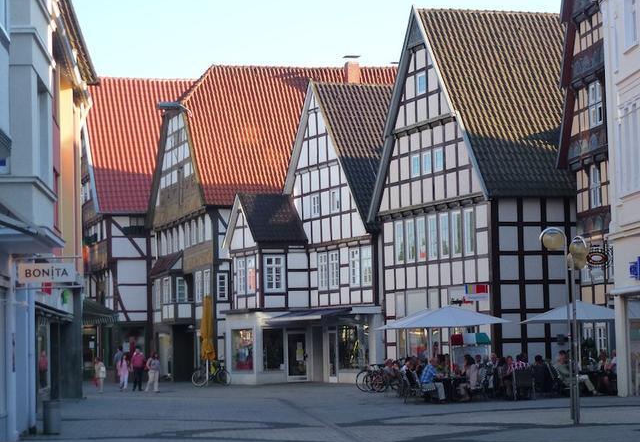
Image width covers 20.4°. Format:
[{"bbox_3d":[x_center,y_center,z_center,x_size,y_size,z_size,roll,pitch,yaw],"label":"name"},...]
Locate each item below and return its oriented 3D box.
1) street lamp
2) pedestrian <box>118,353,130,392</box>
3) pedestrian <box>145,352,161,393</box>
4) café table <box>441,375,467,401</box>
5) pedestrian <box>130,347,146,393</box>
[{"bbox_3d":[5.035,2.122,36.141,0.970,3.980,1.000,-1,-4,0],"label":"street lamp"},{"bbox_3d":[-7.754,6.024,70.253,0.480,1.500,0.360,0,-4,-20],"label":"pedestrian"},{"bbox_3d":[-6.545,5.870,69.459,0.550,1.650,0.420,2,-5,-35],"label":"pedestrian"},{"bbox_3d":[3.867,4.857,51.527,0.800,0.750,0.800,0,-4,-17],"label":"café table"},{"bbox_3d":[-7.141,5.870,69.861,0.580,1.730,0.380,0,-4,-10],"label":"pedestrian"}]

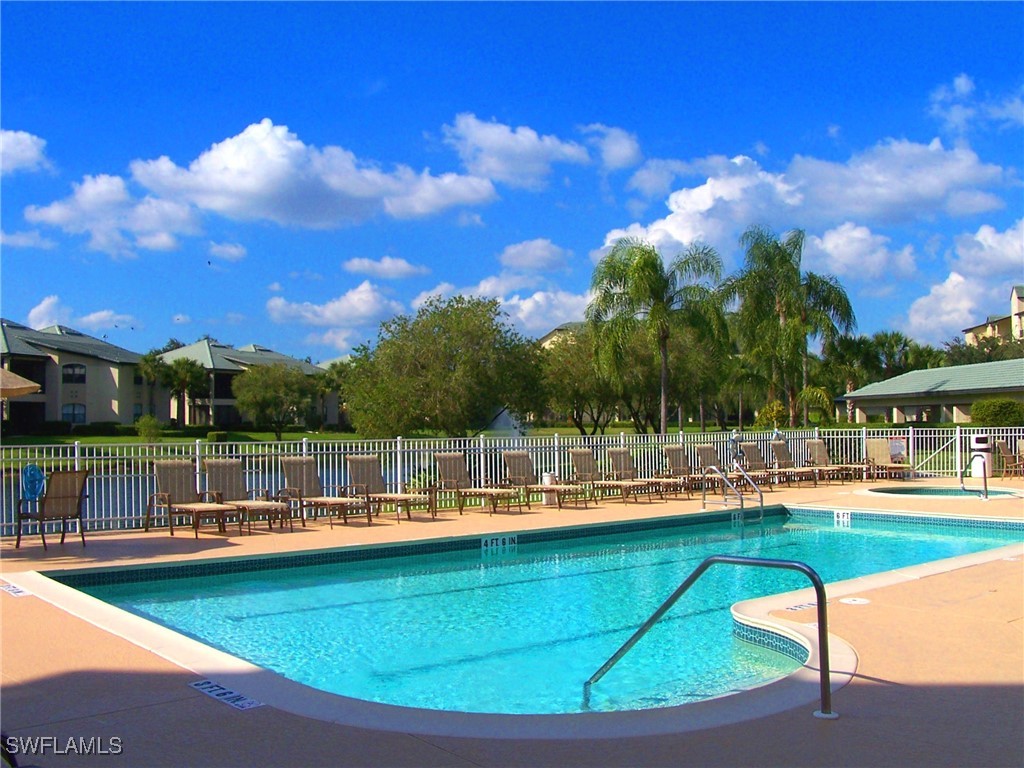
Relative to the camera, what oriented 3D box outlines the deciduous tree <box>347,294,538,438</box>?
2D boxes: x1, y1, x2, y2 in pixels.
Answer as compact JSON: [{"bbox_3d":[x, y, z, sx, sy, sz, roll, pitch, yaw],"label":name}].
[{"bbox_3d":[-2.287,0.056,35.019,6.524,6.121,6.300,0,-2,0],"label":"deciduous tree"}]

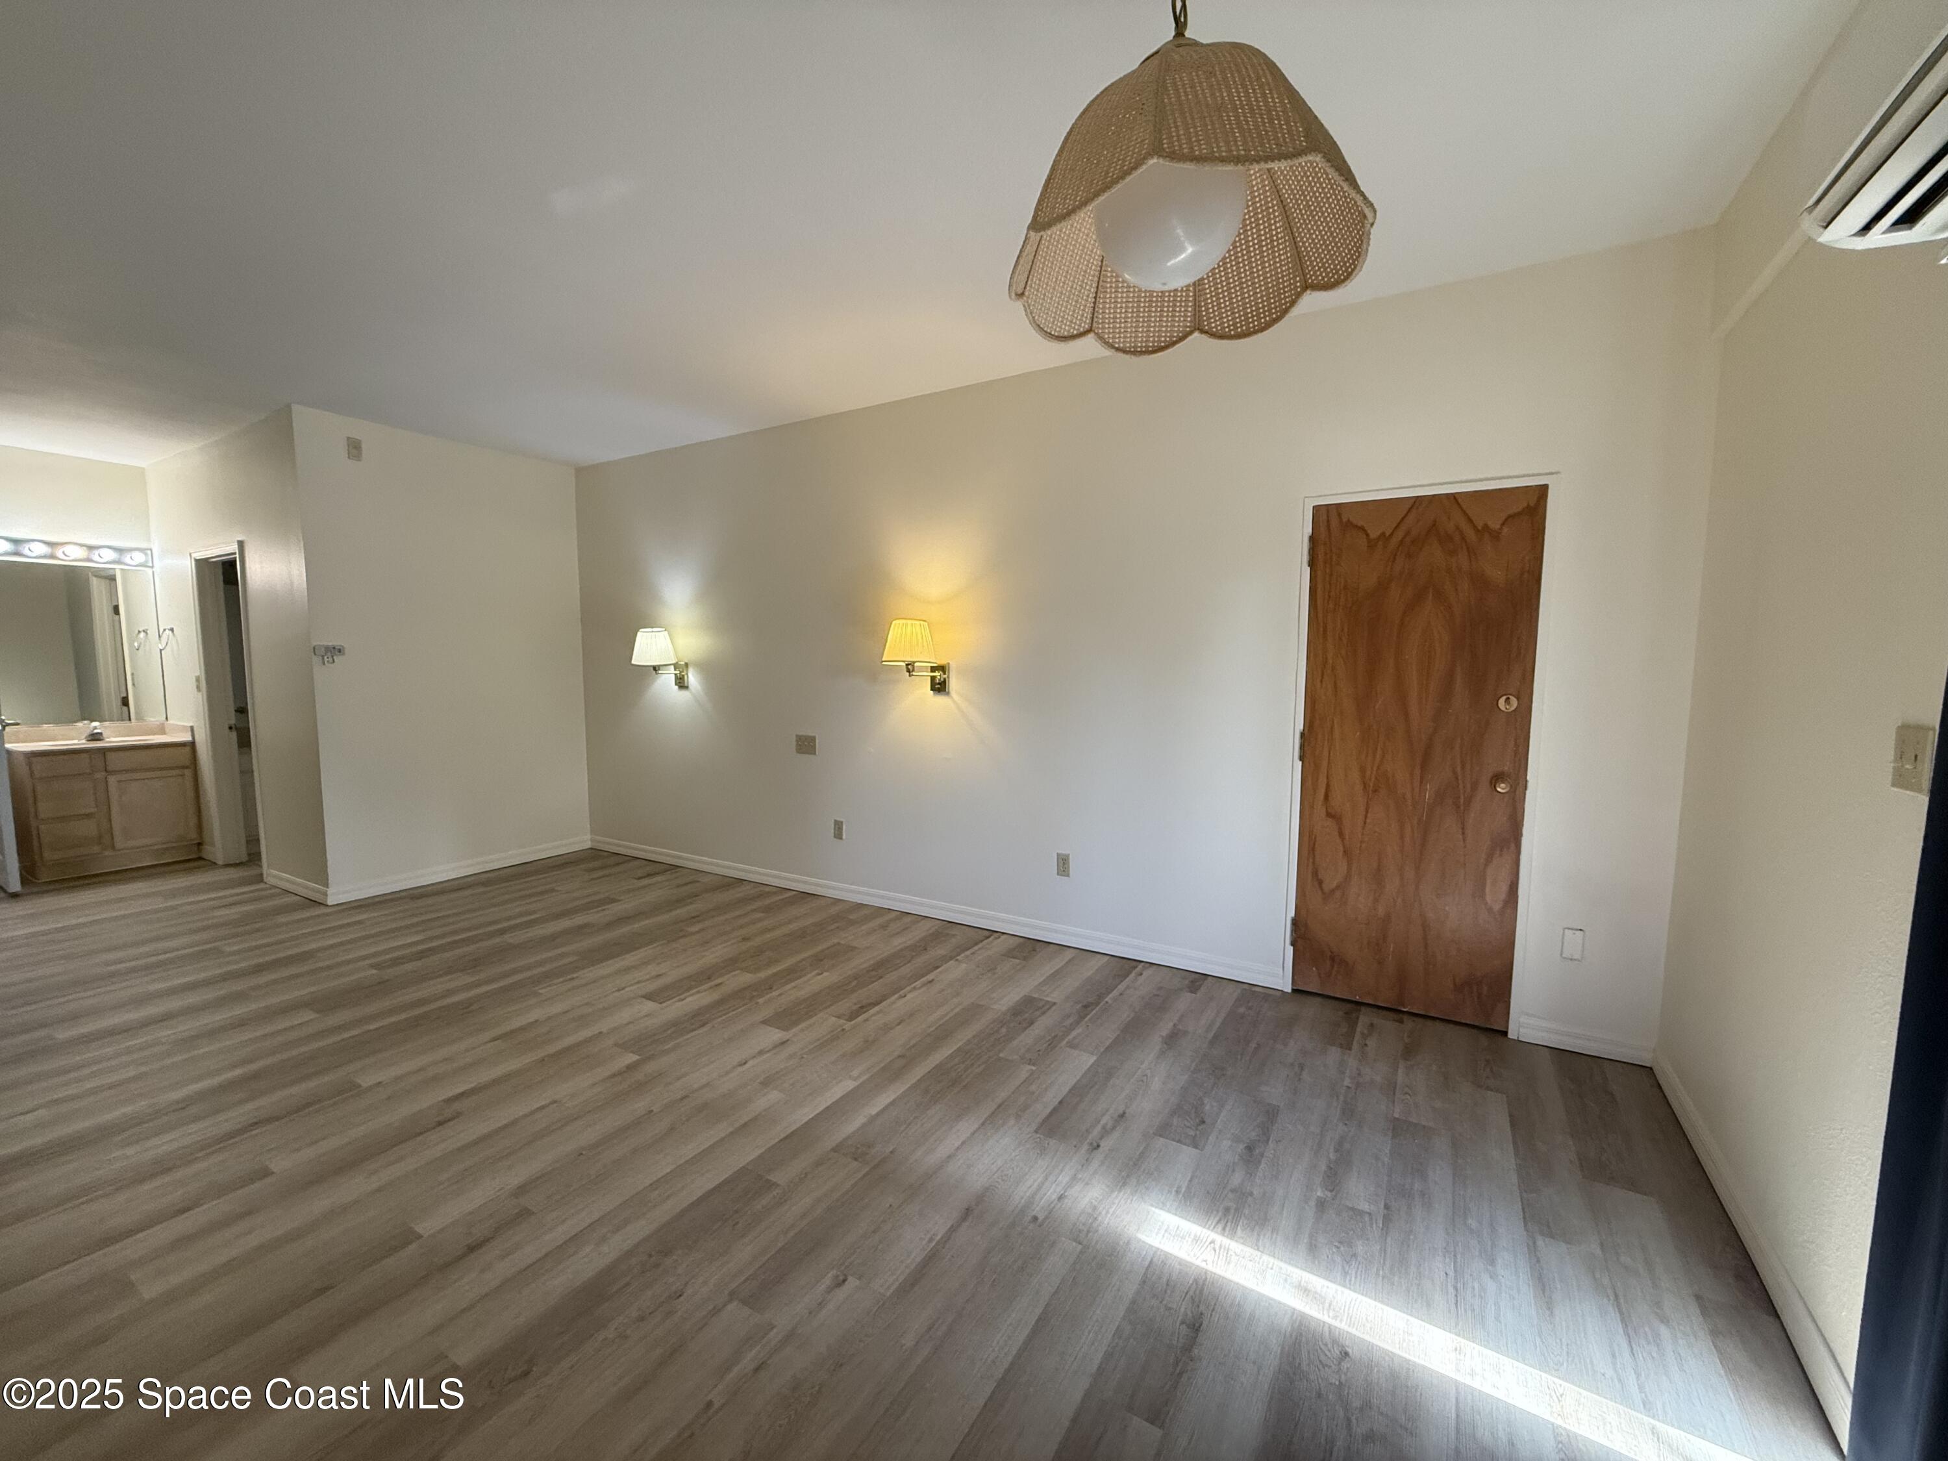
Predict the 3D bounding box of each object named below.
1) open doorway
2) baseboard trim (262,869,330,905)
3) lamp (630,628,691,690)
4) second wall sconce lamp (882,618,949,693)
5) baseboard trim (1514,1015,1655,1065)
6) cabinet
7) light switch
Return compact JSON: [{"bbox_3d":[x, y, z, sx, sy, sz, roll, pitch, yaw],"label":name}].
[{"bbox_3d":[-4.759,-0.107,5.112,0.860,2.090,0.120,3,6,31],"label":"open doorway"},{"bbox_3d":[-4.056,0.932,4.721,0.850,0.098,0.014,3,6,31],"label":"baseboard trim"},{"bbox_3d":[-2.011,-0.465,5.062,0.280,0.375,0.380,3,6,31],"label":"lamp"},{"bbox_3d":[-0.286,-0.373,4.023,0.280,0.375,0.380,3,6,31],"label":"second wall sconce lamp"},{"bbox_3d":[2.215,1.127,2.854,0.395,0.098,0.014,3,6,31],"label":"baseboard trim"},{"bbox_3d":[-5.841,0.505,5.316,0.520,0.825,0.755,3,6,31],"label":"cabinet"},{"bbox_3d":[1.618,0.051,1.357,0.009,0.114,0.113,3,6,31],"label":"light switch"}]

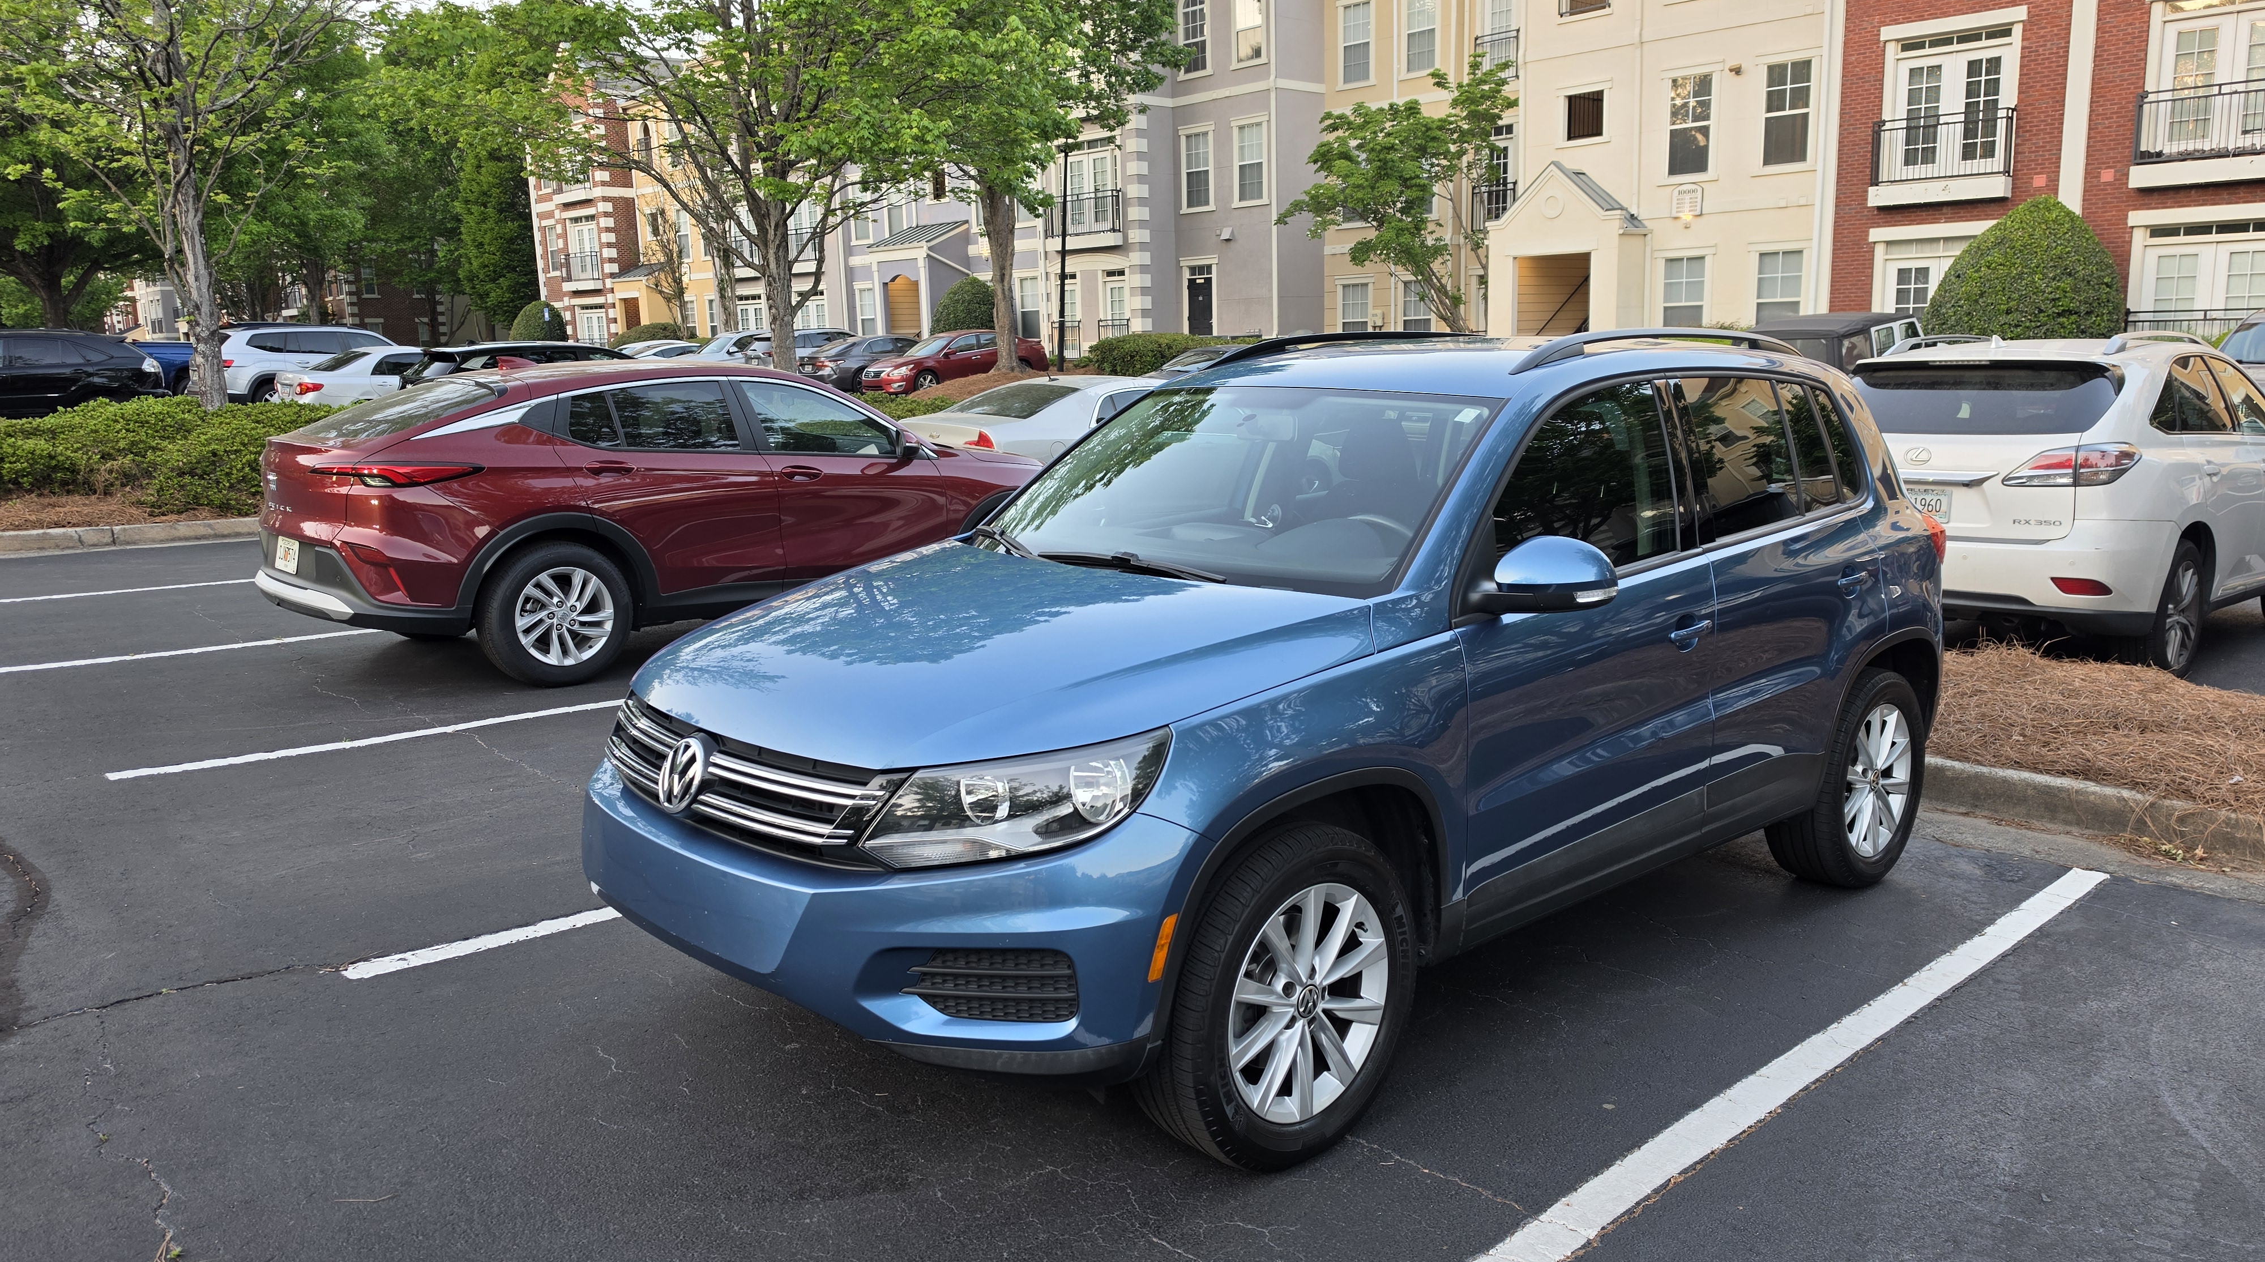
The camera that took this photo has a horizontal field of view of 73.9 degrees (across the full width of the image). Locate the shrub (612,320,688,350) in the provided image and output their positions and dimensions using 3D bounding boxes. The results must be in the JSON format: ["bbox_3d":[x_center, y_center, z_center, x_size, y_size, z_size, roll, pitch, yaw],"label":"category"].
[{"bbox_3d":[-15.770,-9.090,48.950,2.300,1.900,2.700,-12,15,-43],"label":"shrub"}]

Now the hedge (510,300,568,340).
[{"bbox_3d":[-22.500,-10.940,56.850,2.200,3.000,2.200,-12,15,-43],"label":"hedge"}]

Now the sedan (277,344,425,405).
[{"bbox_3d":[-12.300,-4.250,26.800,4.550,1.470,1.820,-11,14,-40],"label":"sedan"}]

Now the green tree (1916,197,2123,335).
[{"bbox_3d":[13.670,-5.120,23.050,2.650,3.100,2.650,-12,15,-43],"label":"green tree"}]

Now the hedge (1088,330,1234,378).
[{"bbox_3d":[0.870,-6.680,36.200,1.700,1.150,4.200,-12,15,-43],"label":"hedge"}]

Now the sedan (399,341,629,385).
[{"bbox_3d":[-8.470,-3.620,23.200,4.500,1.560,1.860,-11,14,-40],"label":"sedan"}]

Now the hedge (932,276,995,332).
[{"bbox_3d":[-4.570,-8.460,42.200,2.150,2.900,2.150,-12,15,-43],"label":"hedge"}]

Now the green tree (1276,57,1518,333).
[{"bbox_3d":[5.610,-8.510,31.900,4.500,6.500,4.900,-2,11,0],"label":"green tree"}]

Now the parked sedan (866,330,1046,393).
[{"bbox_3d":[-4.190,-6.380,35.810,4.860,1.470,1.850,-14,15,-42],"label":"parked sedan"}]

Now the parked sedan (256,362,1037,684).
[{"bbox_3d":[-2.421,-0.763,8.824,4.630,1.560,1.900,-9,13,-43],"label":"parked sedan"}]

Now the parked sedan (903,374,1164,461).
[{"bbox_3d":[-0.060,-1.900,15.750,4.860,1.460,1.840,-10,13,-40],"label":"parked sedan"}]

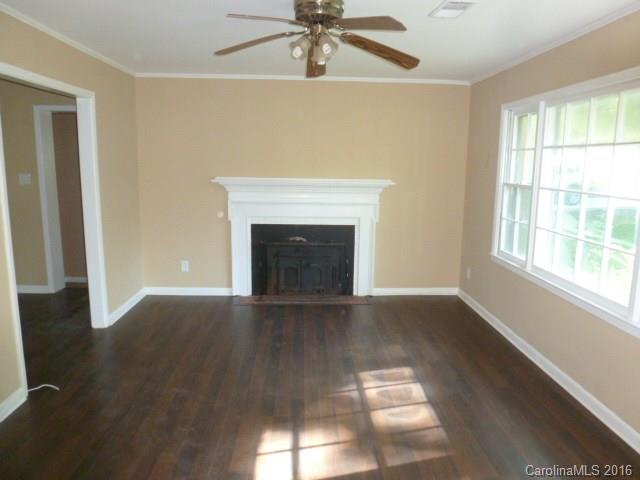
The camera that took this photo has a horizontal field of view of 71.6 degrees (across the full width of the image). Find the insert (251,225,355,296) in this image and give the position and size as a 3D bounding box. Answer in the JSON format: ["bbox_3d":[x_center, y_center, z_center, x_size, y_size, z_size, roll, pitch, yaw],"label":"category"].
[{"bbox_3d":[-0.197,0.222,5.265,1.192,0.838,0.300,0,10,-3],"label":"insert"}]

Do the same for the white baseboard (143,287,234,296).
[{"bbox_3d":[-1.512,0.600,5.131,0.988,0.097,0.022,0,10,-3],"label":"white baseboard"}]

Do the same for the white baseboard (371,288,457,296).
[{"bbox_3d":[1.137,0.623,5.250,0.997,0.097,0.022,0,10,-3],"label":"white baseboard"}]

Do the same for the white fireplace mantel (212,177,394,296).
[{"bbox_3d":[-0.179,0.006,4.994,1.980,1.356,0.200,0,10,-3],"label":"white fireplace mantel"}]

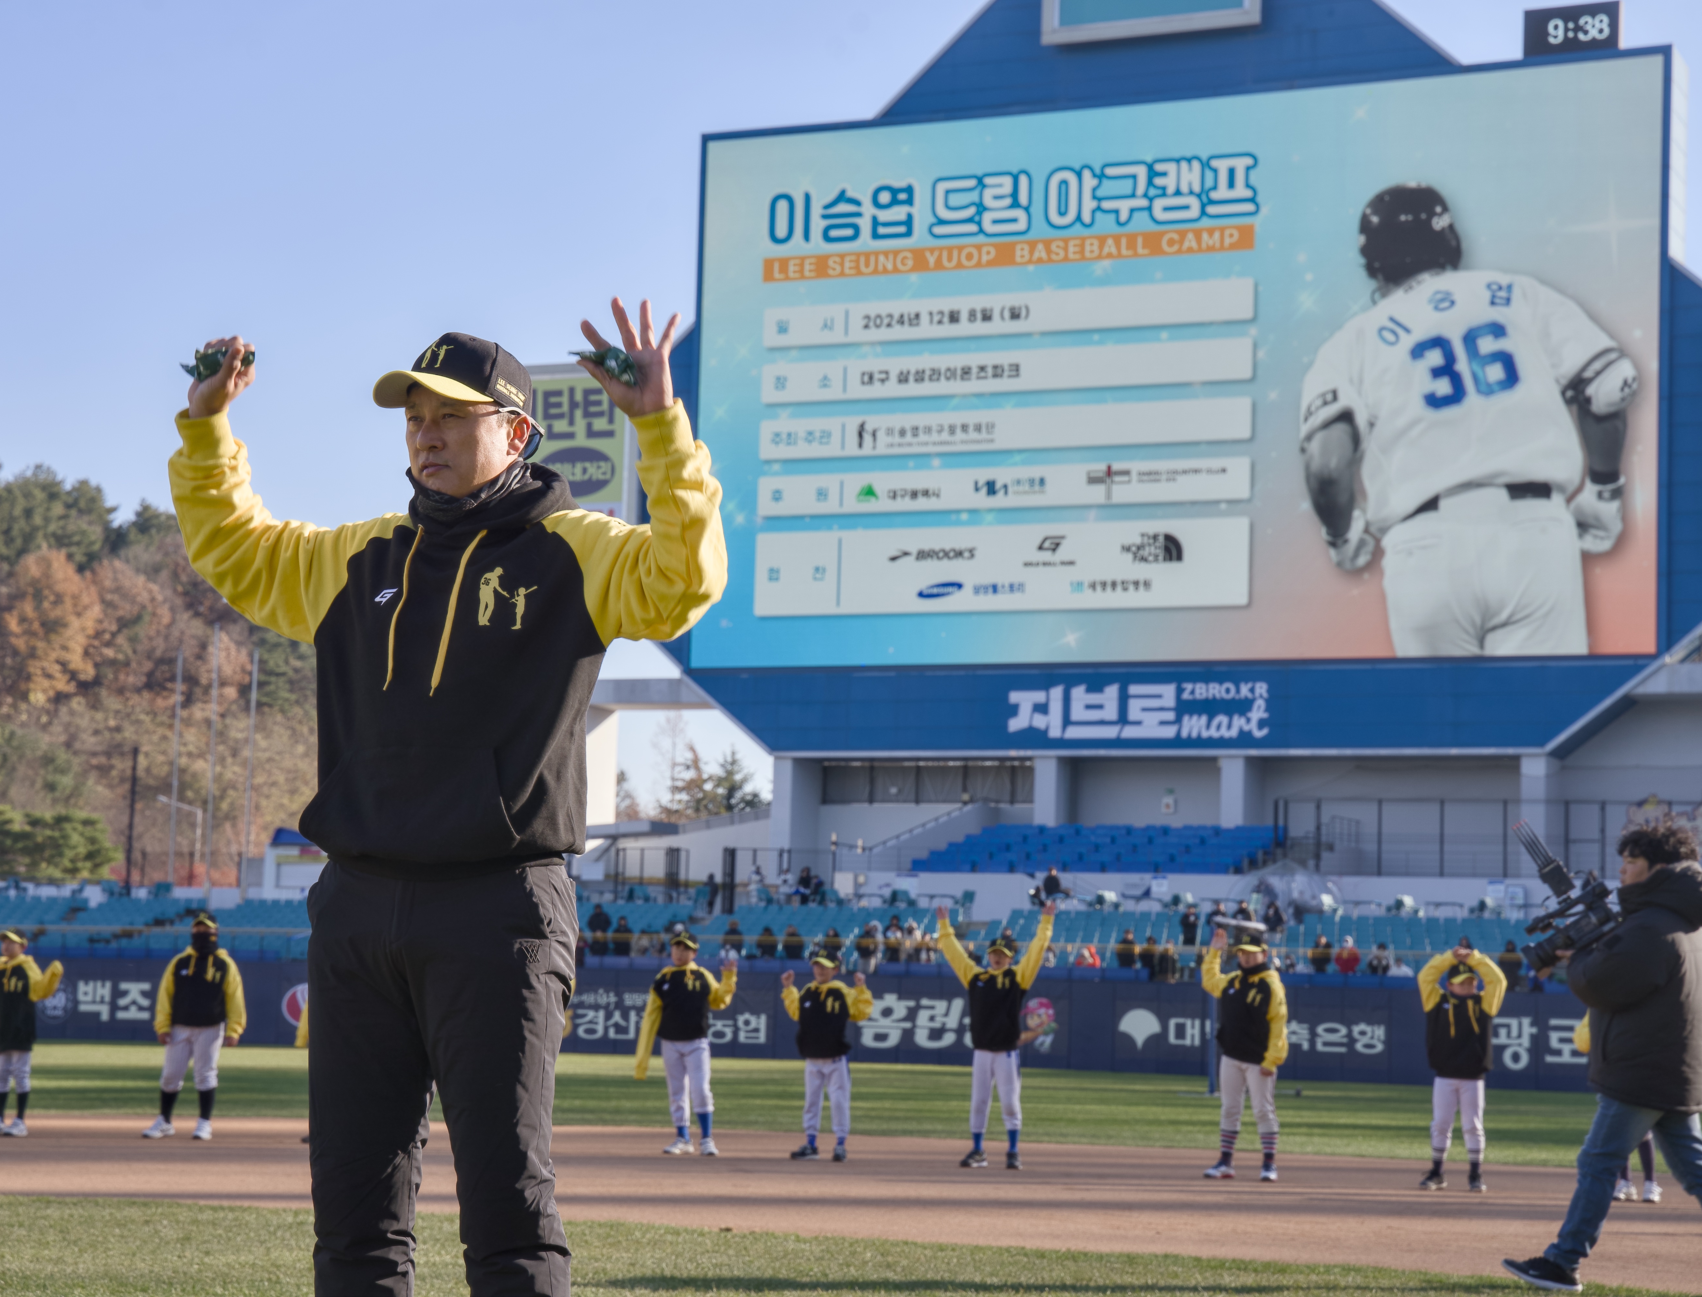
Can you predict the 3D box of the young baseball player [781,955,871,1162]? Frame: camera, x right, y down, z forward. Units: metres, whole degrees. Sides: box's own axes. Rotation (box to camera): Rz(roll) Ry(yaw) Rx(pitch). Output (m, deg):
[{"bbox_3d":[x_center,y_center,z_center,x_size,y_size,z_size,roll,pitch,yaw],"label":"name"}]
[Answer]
[{"bbox_3d":[-0.152,2.622,21.900,0.570,1.360,0.360,1,-6,10],"label":"young baseball player"}]

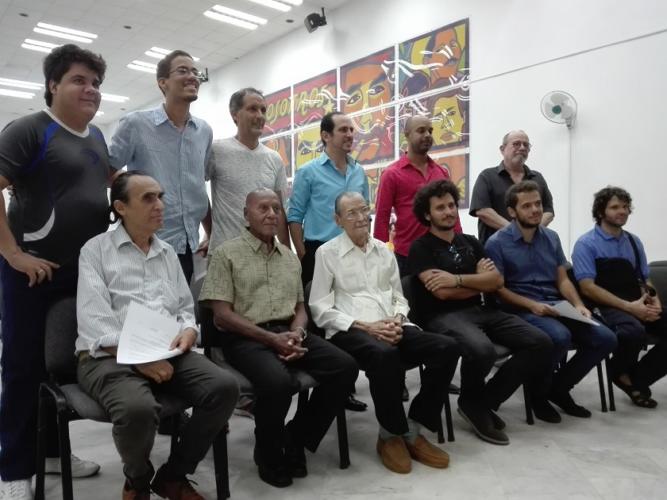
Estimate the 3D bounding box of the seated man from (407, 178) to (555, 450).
[{"bbox_3d":[0.752,0.269,2.700,0.550,1.284,0.750,-1,2,-26],"label":"seated man"}]

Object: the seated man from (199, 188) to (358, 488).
[{"bbox_3d":[-0.257,0.323,2.321,0.530,1.216,0.700,-2,2,-31],"label":"seated man"}]

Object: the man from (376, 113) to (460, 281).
[{"bbox_3d":[0.530,0.034,3.203,0.530,1.724,0.340,-1,2,-20],"label":"man"}]

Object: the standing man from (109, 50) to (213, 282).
[{"bbox_3d":[-0.790,0.000,2.451,0.550,1.860,0.360,-2,2,-41],"label":"standing man"}]

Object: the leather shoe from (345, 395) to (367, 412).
[{"bbox_3d":[0.047,0.857,2.998,0.280,0.100,0.100,0,2,28],"label":"leather shoe"}]

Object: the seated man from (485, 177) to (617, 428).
[{"bbox_3d":[1.257,0.245,2.959,0.530,1.306,0.740,-1,2,-20],"label":"seated man"}]

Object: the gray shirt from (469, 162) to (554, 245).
[{"bbox_3d":[1.198,-0.230,3.475,0.540,0.705,0.300,-1,2,-11],"label":"gray shirt"}]

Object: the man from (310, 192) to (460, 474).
[{"bbox_3d":[0.273,0.320,2.461,0.520,1.204,0.730,-1,2,-27],"label":"man"}]

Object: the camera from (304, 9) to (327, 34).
[{"bbox_3d":[-0.334,-4.147,9.400,0.360,0.380,0.260,-19,12,-33],"label":"camera"}]

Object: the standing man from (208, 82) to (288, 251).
[{"bbox_3d":[-0.460,0.026,2.782,0.490,1.784,0.340,-2,2,-35],"label":"standing man"}]

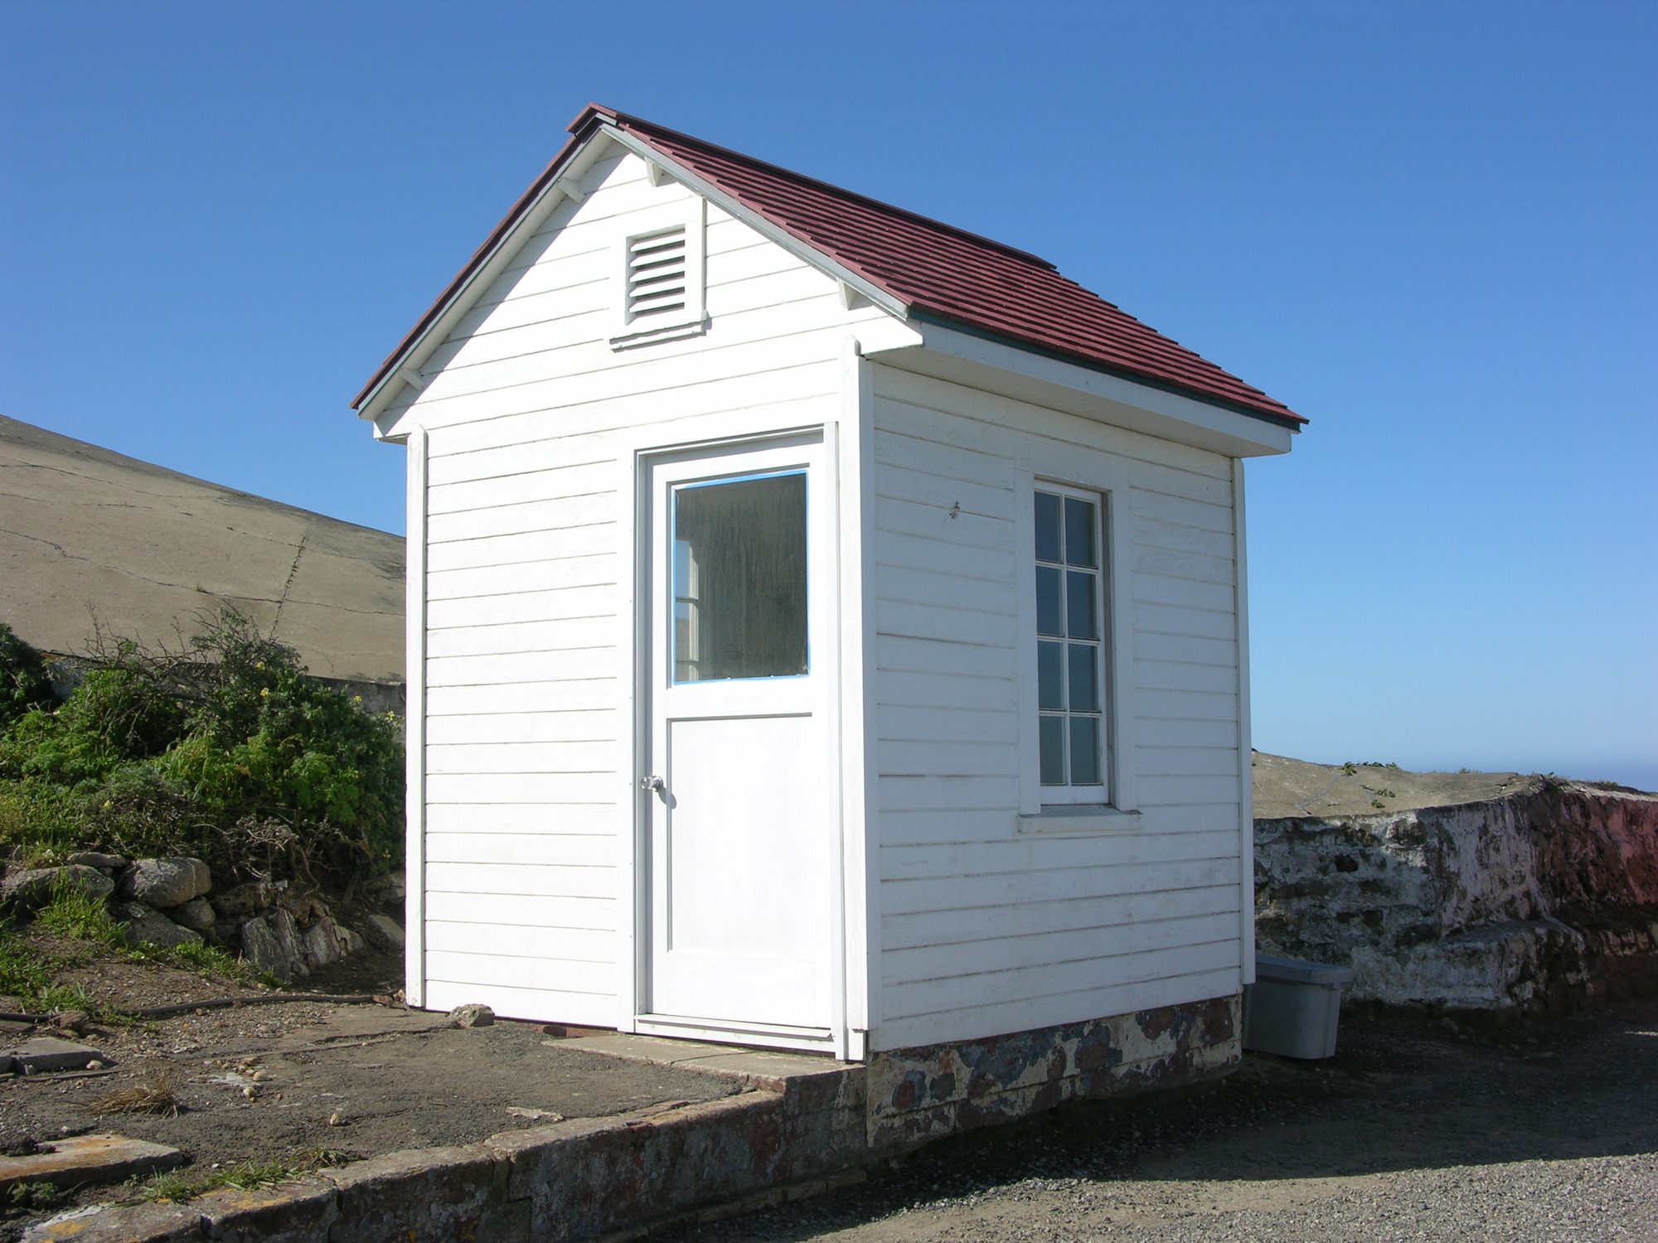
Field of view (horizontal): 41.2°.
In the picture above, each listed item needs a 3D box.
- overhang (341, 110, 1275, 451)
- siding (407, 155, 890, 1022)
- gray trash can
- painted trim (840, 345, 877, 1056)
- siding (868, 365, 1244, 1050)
[{"bbox_3d":[0.101,-1.382,10.010,3.000,1.165,3.320,-4,-6,37],"label":"overhang"},{"bbox_3d":[-0.817,-0.143,8.731,2.480,3.530,0.080,-4,-6,37],"label":"siding"},{"bbox_3d":[2.196,1.841,10.461,0.320,0.405,0.540,2,-5,-30],"label":"gray trash can"},{"bbox_3d":[0.113,0.285,7.995,0.100,2.560,0.095,-4,-6,37],"label":"painted trim"},{"bbox_3d":[1.000,0.387,9.141,0.080,2.500,2.990,-4,-6,37],"label":"siding"}]

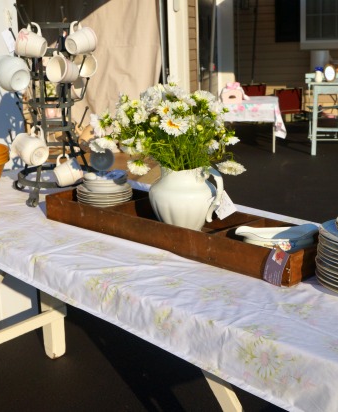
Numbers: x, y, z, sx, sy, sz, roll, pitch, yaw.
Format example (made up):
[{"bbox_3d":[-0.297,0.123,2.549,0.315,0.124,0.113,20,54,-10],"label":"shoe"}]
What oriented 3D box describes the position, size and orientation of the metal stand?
[{"bbox_3d":[-0.411,-0.339,2.364,0.310,0.646,0.310,-2,13,0],"label":"metal stand"}]

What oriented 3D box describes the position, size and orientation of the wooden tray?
[{"bbox_3d":[0.019,0.054,1.895,0.228,0.074,0.954,-14,18,-42],"label":"wooden tray"}]

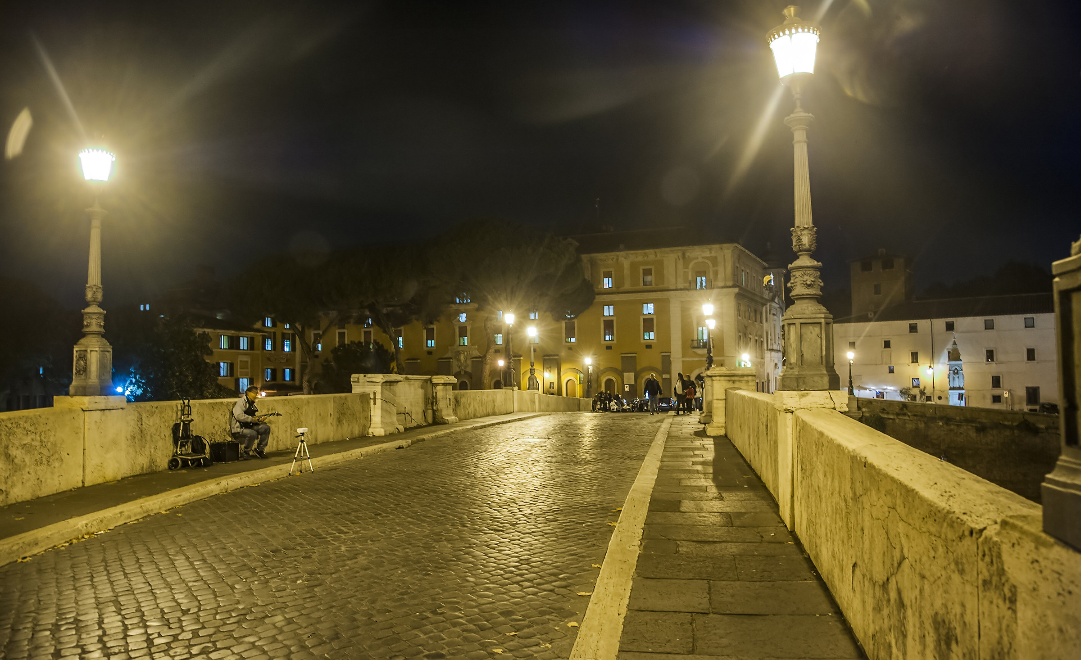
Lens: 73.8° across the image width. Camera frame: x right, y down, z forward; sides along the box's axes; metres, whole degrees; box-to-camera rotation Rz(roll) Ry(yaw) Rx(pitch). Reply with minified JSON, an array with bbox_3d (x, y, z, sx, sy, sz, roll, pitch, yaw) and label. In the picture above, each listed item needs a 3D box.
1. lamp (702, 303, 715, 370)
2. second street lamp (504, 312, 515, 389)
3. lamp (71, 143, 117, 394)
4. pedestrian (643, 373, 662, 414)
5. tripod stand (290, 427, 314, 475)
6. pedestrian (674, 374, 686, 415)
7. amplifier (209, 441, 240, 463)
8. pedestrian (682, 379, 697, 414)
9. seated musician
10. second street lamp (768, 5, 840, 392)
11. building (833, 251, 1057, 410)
[{"bbox_3d":[6.923,0.543,29.527,0.530,3.650,0.530,-1,-4,11],"label":"lamp"},{"bbox_3d":[-1.378,0.873,32.711,0.530,3.500,0.530,-1,-4,0],"label":"second street lamp"},{"bbox_3d":[-5.895,-0.897,9.569,0.530,3.520,0.530,-1,-4,11],"label":"lamp"},{"bbox_3d":[4.540,2.594,29.100,0.720,1.680,0.450,-1,-4,10],"label":"pedestrian"},{"bbox_3d":[-3.662,1.853,11.050,0.340,0.740,0.350,-4,-5,41],"label":"tripod stand"},{"bbox_3d":[5.577,2.583,28.900,0.500,1.680,0.420,-1,-4,10],"label":"pedestrian"},{"bbox_3d":[-5.048,1.926,11.544,0.320,0.350,0.360,-1,-4,11],"label":"amplifier"},{"bbox_3d":[6.042,2.621,29.100,0.540,1.600,0.420,-1,-4,10],"label":"pedestrian"},{"bbox_3d":[-4.801,1.535,11.950,0.720,1.200,0.580,1,-4,-20],"label":"seated musician"},{"bbox_3d":[2.442,-1.262,6.731,0.530,3.650,0.530,-1,-4,11],"label":"second street lamp"},{"bbox_3d":[59.184,-0.705,99.474,32.000,22.000,15.000,-4,-5,38],"label":"building"}]

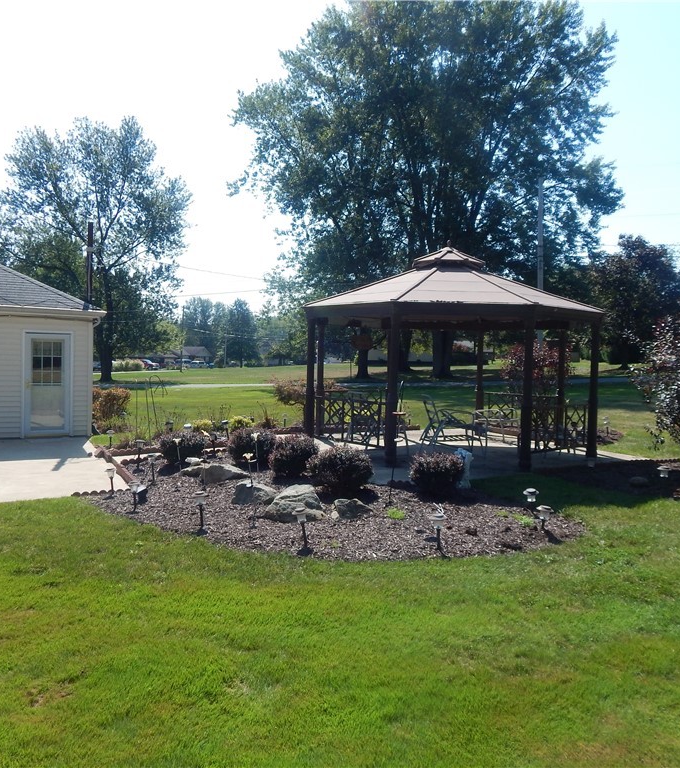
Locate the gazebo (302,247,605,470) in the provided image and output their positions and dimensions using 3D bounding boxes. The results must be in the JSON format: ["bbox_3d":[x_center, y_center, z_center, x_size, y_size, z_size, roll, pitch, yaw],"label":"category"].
[{"bbox_3d":[1.971,-0.714,12.065,5.036,3.718,5.036,2,2,4],"label":"gazebo"}]

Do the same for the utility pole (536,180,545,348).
[{"bbox_3d":[10.154,-5.271,32.783,0.300,10.100,0.300,2,2,0],"label":"utility pole"}]

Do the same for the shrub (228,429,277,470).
[{"bbox_3d":[-1.378,1.016,10.250,0.750,0.630,0.730,1,2,-8],"label":"shrub"}]

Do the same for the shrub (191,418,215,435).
[{"bbox_3d":[-2.768,0.866,13.100,0.490,0.370,0.480,1,2,-12],"label":"shrub"}]

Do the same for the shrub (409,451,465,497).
[{"bbox_3d":[1.275,1.183,8.600,0.720,0.620,0.720,2,2,8],"label":"shrub"}]

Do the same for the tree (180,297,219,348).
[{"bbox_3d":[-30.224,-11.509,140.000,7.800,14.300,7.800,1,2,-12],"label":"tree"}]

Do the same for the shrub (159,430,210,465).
[{"bbox_3d":[-2.382,0.920,9.990,0.790,0.480,0.780,2,2,0],"label":"shrub"}]

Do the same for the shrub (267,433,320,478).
[{"bbox_3d":[-0.627,0.958,9.088,0.720,0.560,0.720,2,2,0],"label":"shrub"}]

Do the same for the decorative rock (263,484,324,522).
[{"bbox_3d":[-0.477,1.199,6.744,0.620,0.300,0.480,2,2,0],"label":"decorative rock"}]

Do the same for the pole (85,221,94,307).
[{"bbox_3d":[-5.192,-2.500,13.500,0.170,1.800,0.170,1,2,-24],"label":"pole"}]

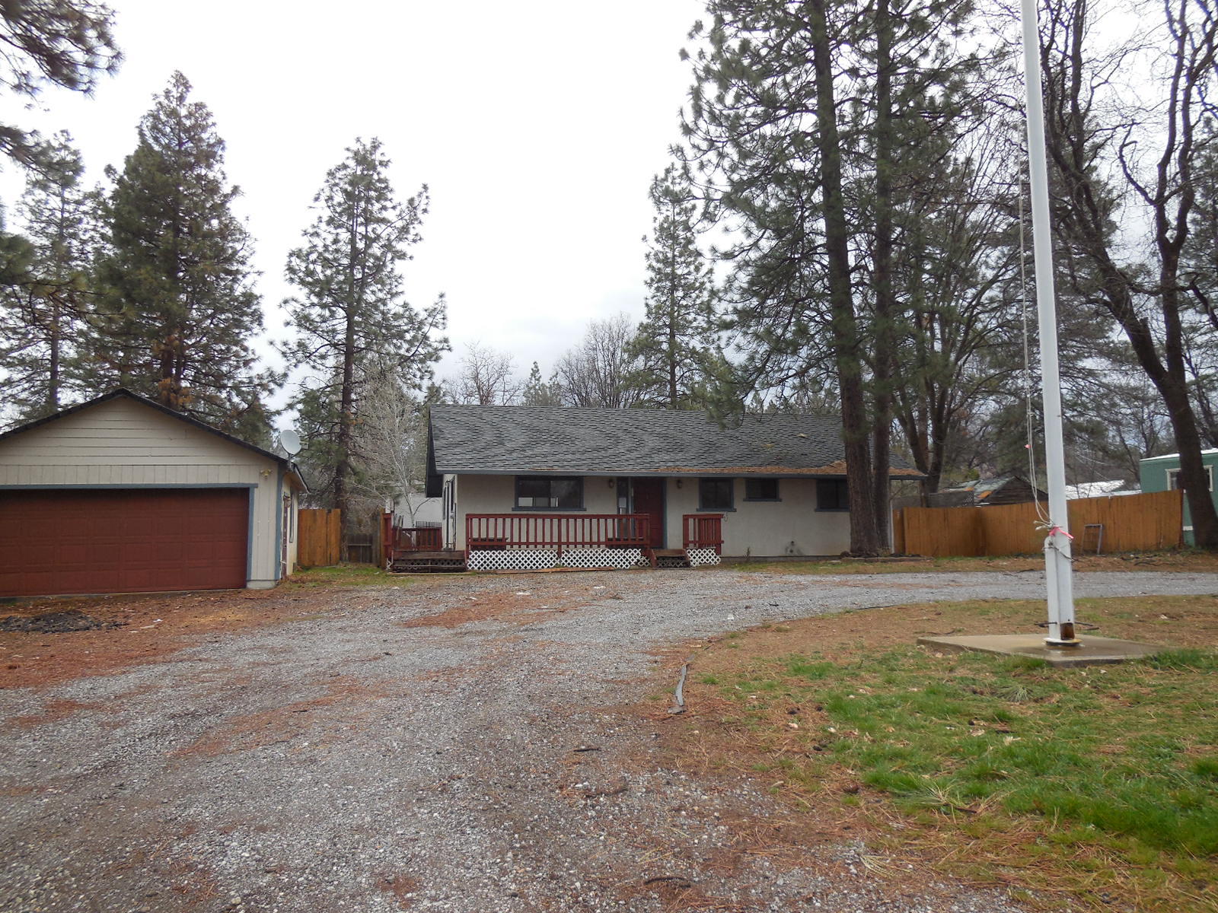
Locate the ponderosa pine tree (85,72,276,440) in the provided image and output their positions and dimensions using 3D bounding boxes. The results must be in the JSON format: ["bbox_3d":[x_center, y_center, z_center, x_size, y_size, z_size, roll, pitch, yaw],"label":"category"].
[{"bbox_3d":[-17.806,-6.119,36.847,7.828,21.090,7.828,1,-6,-13],"label":"ponderosa pine tree"}]

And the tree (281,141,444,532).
[{"bbox_3d":[-9.796,-4.538,35.671,6.626,17.575,6.626,1,-6,-13],"label":"tree"}]

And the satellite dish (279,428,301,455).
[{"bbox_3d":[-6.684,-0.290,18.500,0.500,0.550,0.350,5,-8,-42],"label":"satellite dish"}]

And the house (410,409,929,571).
[{"bbox_3d":[1.394,1.060,30.937,14.892,5.406,10.506,1,-6,-13],"label":"house"}]

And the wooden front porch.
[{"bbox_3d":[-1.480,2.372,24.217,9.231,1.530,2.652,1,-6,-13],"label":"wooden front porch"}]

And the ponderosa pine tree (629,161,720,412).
[{"bbox_3d":[3.421,-5.227,45.786,4.754,20.837,4.754,1,-6,-13],"label":"ponderosa pine tree"}]

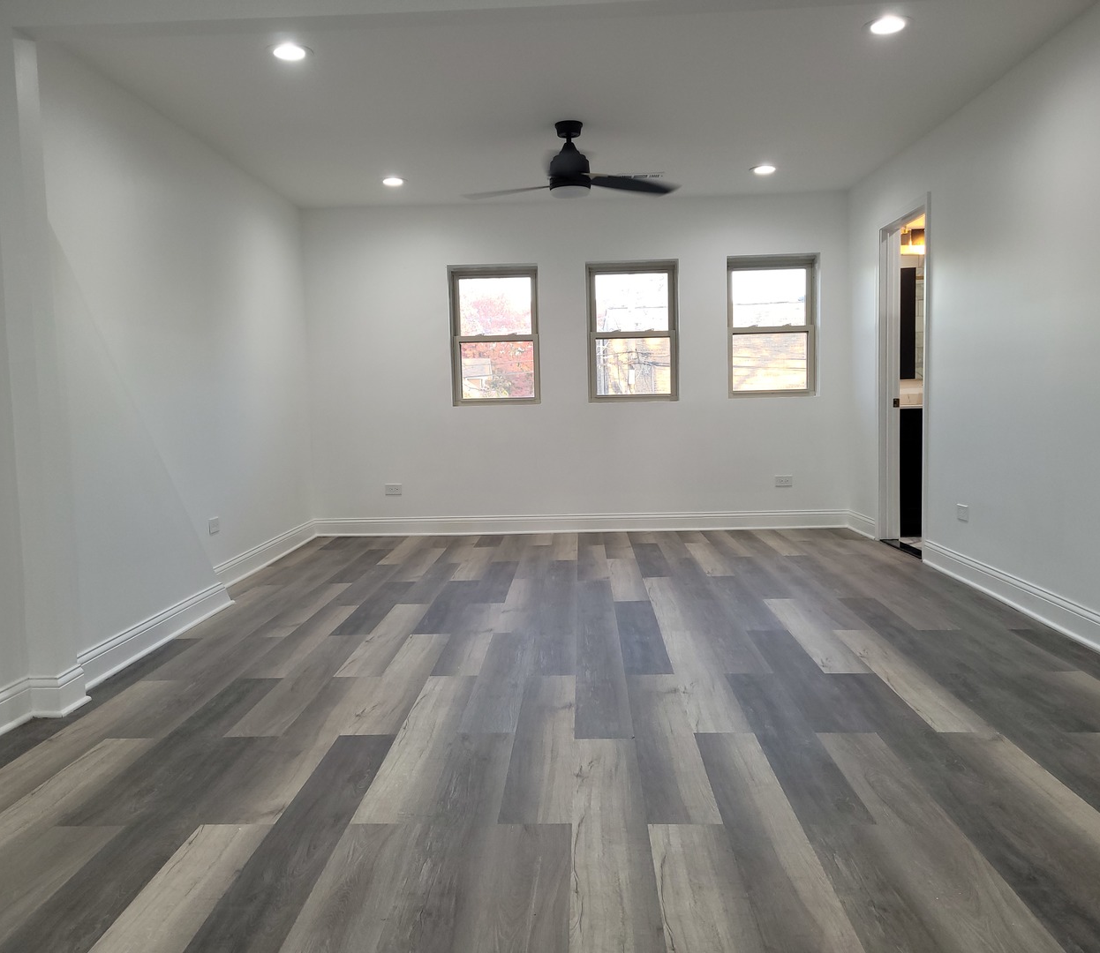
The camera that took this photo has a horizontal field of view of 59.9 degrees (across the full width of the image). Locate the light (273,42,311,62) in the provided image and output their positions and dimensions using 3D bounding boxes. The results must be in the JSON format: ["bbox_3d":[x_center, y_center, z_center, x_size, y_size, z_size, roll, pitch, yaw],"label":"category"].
[{"bbox_3d":[-1.039,-1.698,3.816,0.161,0.030,0.161,-1,5,2],"label":"light"}]

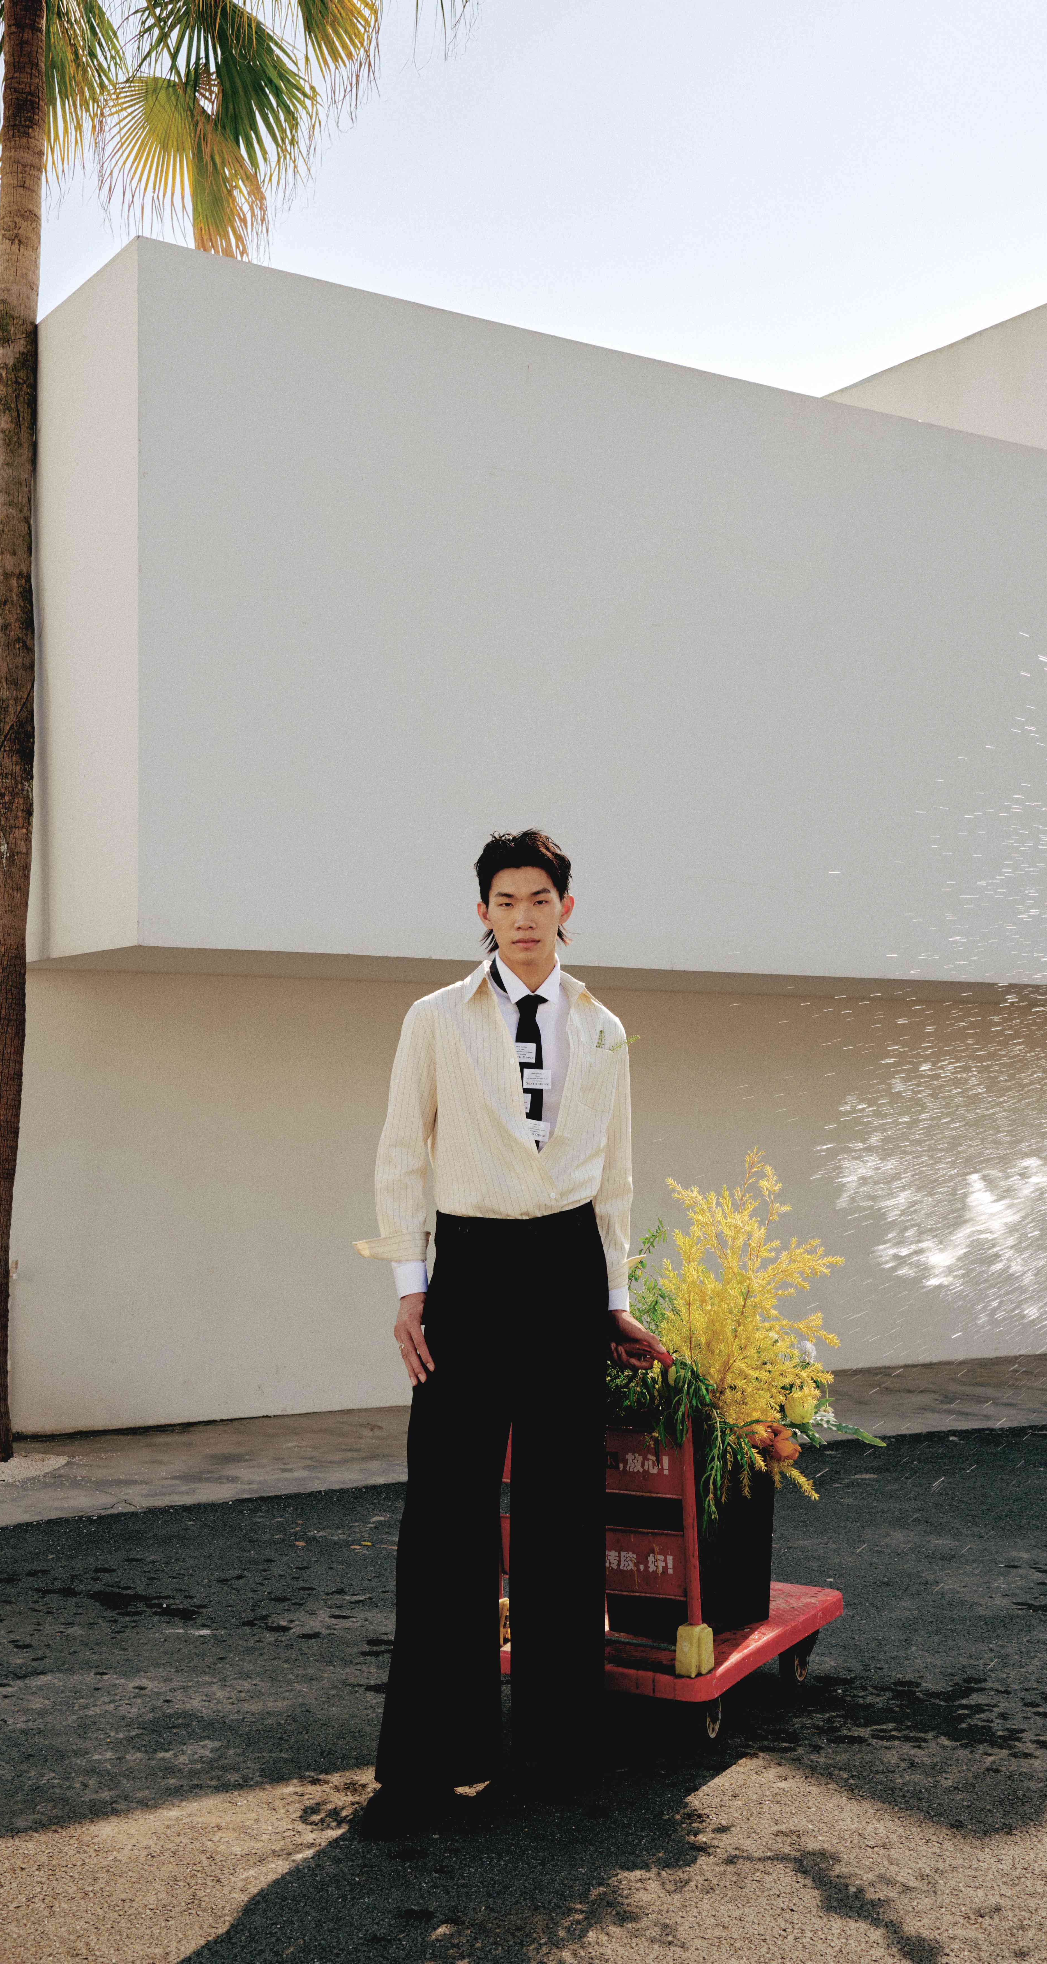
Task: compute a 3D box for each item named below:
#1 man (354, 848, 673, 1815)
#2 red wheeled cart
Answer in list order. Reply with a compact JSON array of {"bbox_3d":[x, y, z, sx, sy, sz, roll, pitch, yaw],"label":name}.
[{"bbox_3d":[-0.014,0.631,3.787,0.570,1.860,0.400,1,-4,-10],"label":"man"},{"bbox_3d":[0.317,1.185,4.353,0.580,0.825,0.790,-2,-4,28],"label":"red wheeled cart"}]

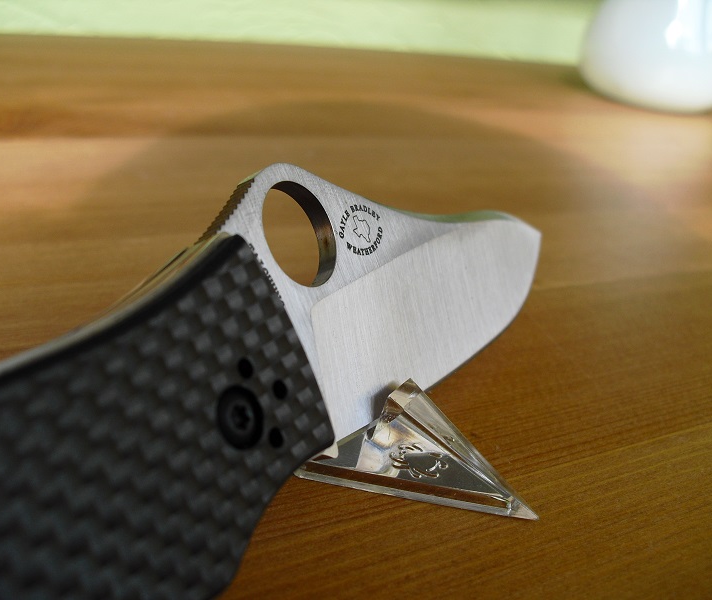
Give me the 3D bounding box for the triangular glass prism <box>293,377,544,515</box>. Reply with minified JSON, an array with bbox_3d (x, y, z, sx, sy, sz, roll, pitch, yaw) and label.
[{"bbox_3d":[0.010,0.016,0.113,0.032,0.011,0.020,7,23,16],"label":"triangular glass prism"}]

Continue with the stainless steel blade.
[{"bbox_3d":[0.011,-0.006,0.132,0.003,0.037,0.101,-19,2,35],"label":"stainless steel blade"}]

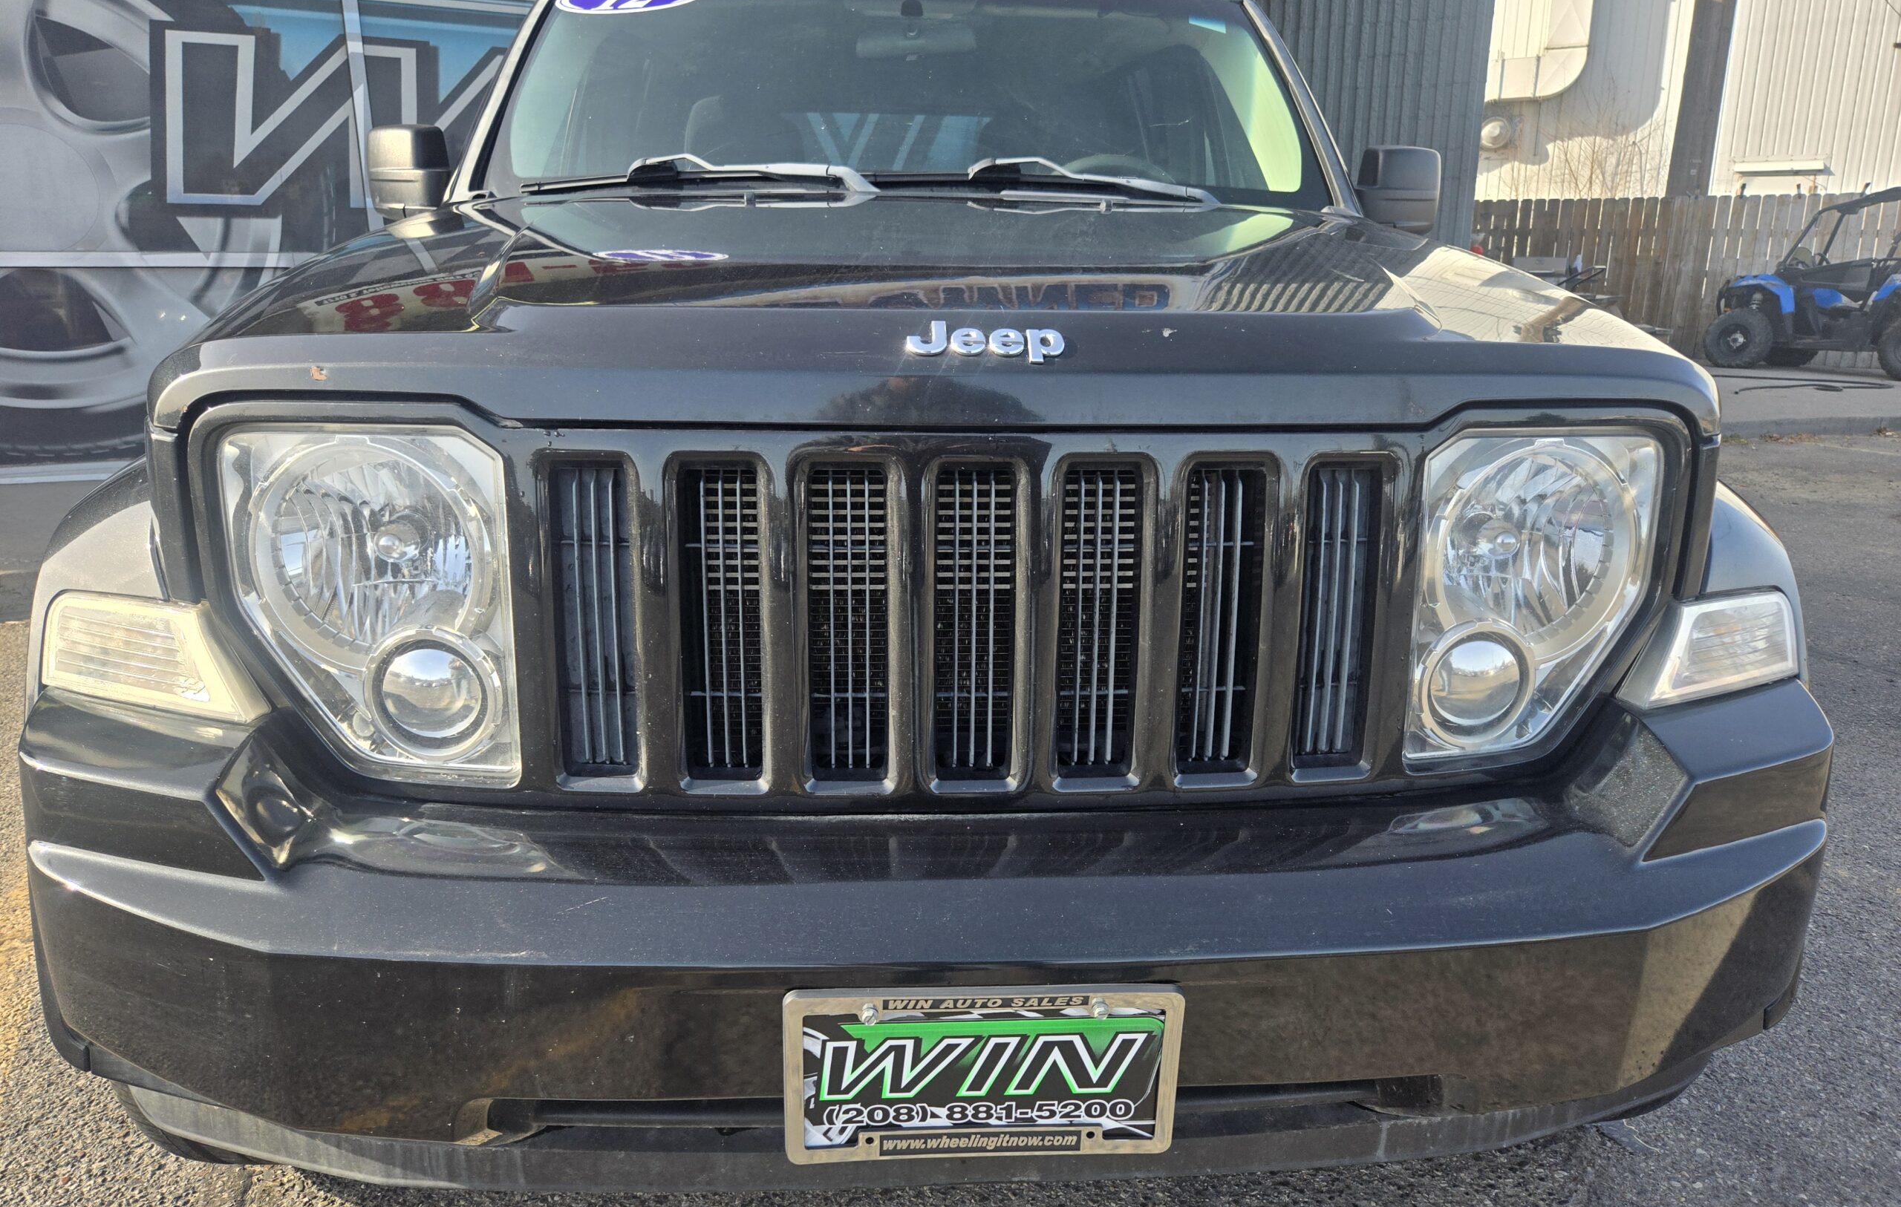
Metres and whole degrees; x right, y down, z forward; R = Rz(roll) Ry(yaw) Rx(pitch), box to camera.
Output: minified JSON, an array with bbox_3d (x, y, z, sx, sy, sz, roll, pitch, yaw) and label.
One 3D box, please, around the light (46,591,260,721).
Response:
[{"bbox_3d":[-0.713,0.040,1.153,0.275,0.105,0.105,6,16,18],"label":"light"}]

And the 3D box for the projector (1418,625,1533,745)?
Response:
[{"bbox_3d":[0.497,0.075,1.193,0.106,0.106,0.080,0,15,-4],"label":"projector"}]

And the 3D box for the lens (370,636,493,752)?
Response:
[{"bbox_3d":[-0.462,0.074,1.146,0.108,0.108,0.060,0,15,-3],"label":"lens"}]

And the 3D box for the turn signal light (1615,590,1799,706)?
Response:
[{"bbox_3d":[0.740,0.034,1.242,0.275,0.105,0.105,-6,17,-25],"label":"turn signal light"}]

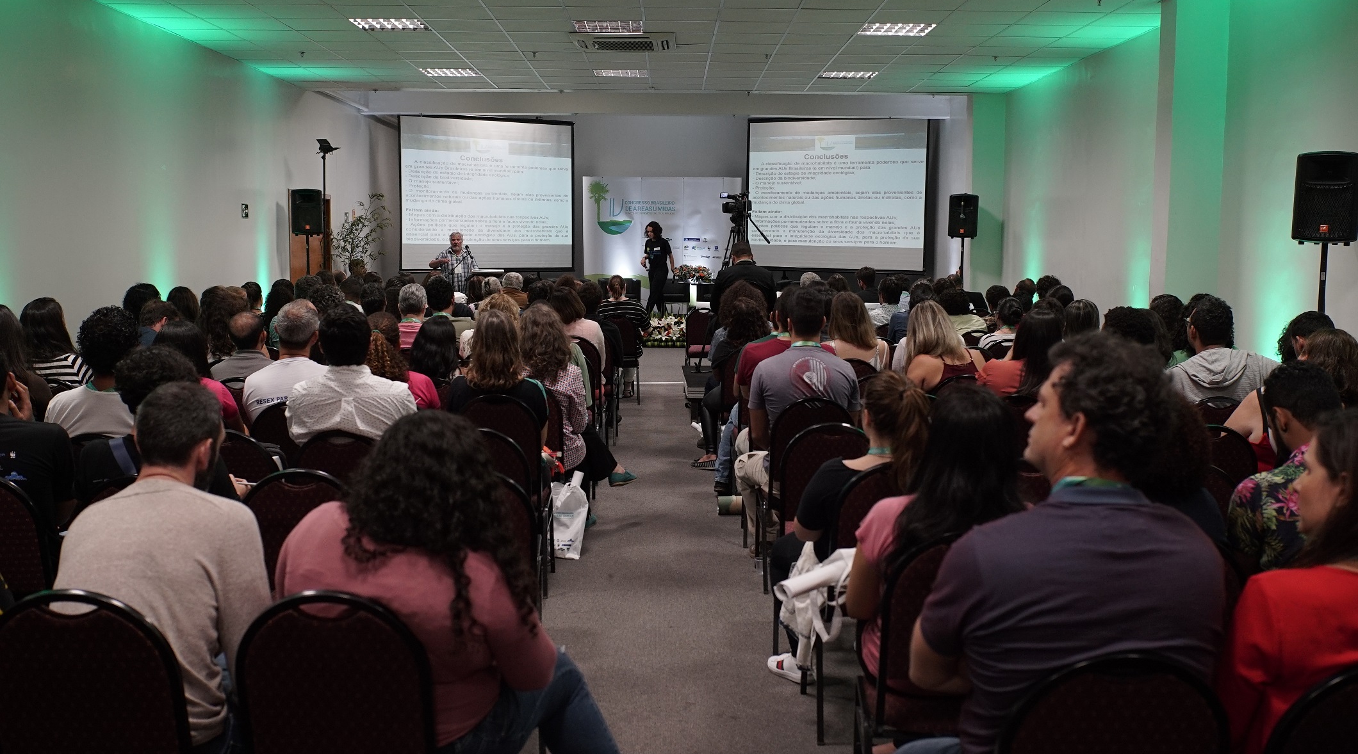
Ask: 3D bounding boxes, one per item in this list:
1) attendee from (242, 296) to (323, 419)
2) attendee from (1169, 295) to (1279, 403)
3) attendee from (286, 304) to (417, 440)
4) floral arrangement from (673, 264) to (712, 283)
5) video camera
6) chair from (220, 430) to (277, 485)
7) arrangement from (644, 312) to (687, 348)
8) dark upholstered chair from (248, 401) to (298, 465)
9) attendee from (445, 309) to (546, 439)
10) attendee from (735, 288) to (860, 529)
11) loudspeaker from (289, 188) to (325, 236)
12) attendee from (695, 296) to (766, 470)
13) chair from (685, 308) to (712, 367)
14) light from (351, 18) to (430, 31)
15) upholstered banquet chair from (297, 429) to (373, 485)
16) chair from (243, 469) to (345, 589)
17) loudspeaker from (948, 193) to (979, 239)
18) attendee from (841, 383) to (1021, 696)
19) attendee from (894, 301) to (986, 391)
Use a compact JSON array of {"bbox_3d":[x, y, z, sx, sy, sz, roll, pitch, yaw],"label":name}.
[{"bbox_3d":[-1.633,0.278,6.145,0.520,1.340,0.800,1,6,4],"label":"attendee"},{"bbox_3d":[2.445,0.294,6.303,0.560,1.350,0.850,0,6,-3],"label":"attendee"},{"bbox_3d":[-1.291,0.397,5.457,0.530,1.407,0.750,0,6,0],"label":"attendee"},{"bbox_3d":[0.212,-1.647,21.145,0.650,0.300,0.450,0,6,-1],"label":"floral arrangement"},{"bbox_3d":[0.515,-1.576,12.006,0.320,0.220,0.170,6,8,44],"label":"video camera"},{"bbox_3d":[-1.717,0.645,5.295,0.450,0.940,0.560,0,6,0],"label":"chair"},{"bbox_3d":[-0.203,-0.733,20.130,0.850,0.530,0.450,0,6,0],"label":"arrangement"},{"bbox_3d":[-1.724,0.551,6.224,0.450,0.940,0.560,0,6,0],"label":"dark upholstered chair"},{"bbox_3d":[-0.900,0.310,6.708,0.500,1.333,0.750,0,6,0],"label":"attendee"},{"bbox_3d":[0.536,0.257,6.284,0.560,1.380,0.850,0,6,-4],"label":"attendee"},{"bbox_3d":[-4.125,-1.841,14.701,0.340,0.520,0.330,-1,6,-12],"label":"loudspeaker"},{"bbox_3d":[0.372,0.065,8.806,0.520,1.250,0.850,-1,6,-9],"label":"attendee"},{"bbox_3d":[0.286,-0.362,15.384,0.450,0.940,0.560,0,6,0],"label":"chair"},{"bbox_3d":[-2.457,-3.051,11.394,0.620,0.070,0.620,0,6,-1],"label":"light"},{"bbox_3d":[-1.291,0.645,5.315,0.450,0.940,0.560,0,6,0],"label":"upholstered banquet chair"},{"bbox_3d":[-1.205,0.733,4.454,0.450,0.940,0.560,0,6,0],"label":"chair"},{"bbox_3d":[3.274,-1.851,15.217,0.340,0.520,0.310,2,6,11],"label":"loudspeaker"},{"bbox_3d":[0.705,0.642,3.749,0.500,1.289,0.750,0,6,0],"label":"attendee"},{"bbox_3d":[1.446,0.208,7.323,0.460,1.280,0.800,0,6,-1],"label":"attendee"}]

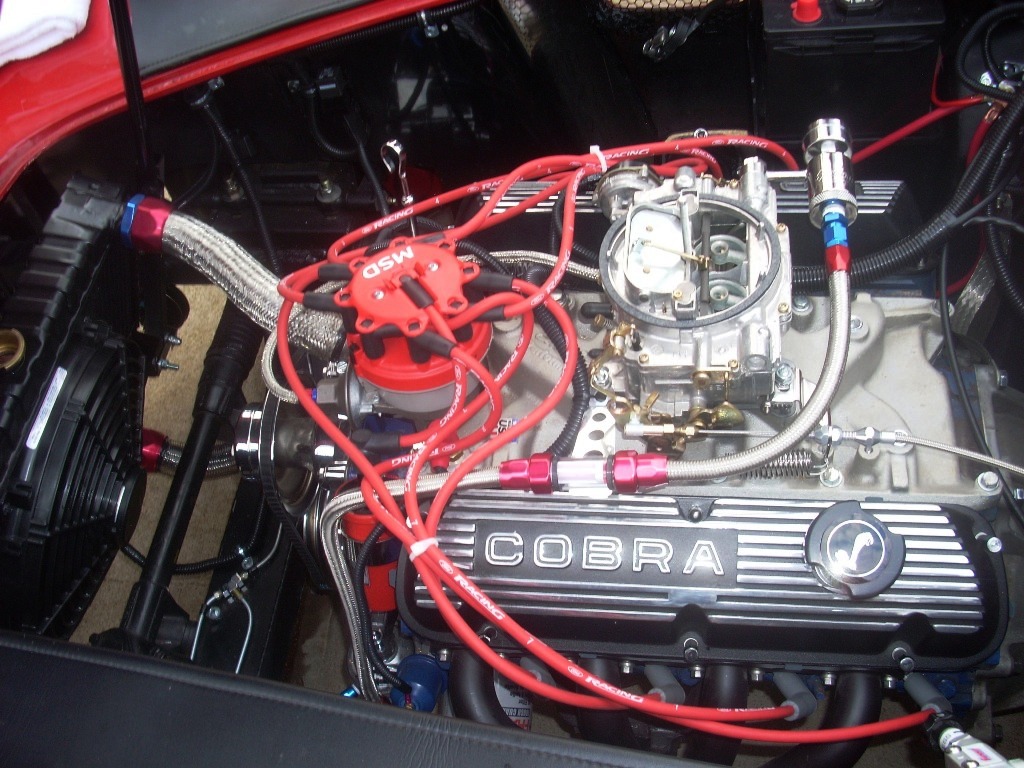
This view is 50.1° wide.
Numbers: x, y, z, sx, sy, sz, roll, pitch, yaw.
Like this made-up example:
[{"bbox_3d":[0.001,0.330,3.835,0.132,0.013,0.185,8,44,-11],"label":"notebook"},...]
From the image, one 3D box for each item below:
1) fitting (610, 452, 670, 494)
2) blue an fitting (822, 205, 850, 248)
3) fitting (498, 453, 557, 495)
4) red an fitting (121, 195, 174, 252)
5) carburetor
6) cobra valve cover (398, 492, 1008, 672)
[{"bbox_3d":[0.099,0.068,0.842,0.042,0.031,0.031,-2,53,15],"label":"fitting"},{"bbox_3d":[0.265,-0.128,0.893,0.021,0.021,0.036,1,54,10],"label":"blue an fitting"},{"bbox_3d":[0.011,0.071,0.864,0.042,0.031,0.031,-2,53,15],"label":"fitting"},{"bbox_3d":[-0.367,-0.162,1.105,0.041,0.054,0.056,9,55,0],"label":"red an fitting"},{"bbox_3d":[0.144,-0.082,0.898,0.168,0.113,0.215,1,54,10],"label":"carburetor"},{"bbox_3d":[0.142,0.150,0.876,0.497,0.080,0.145,1,79,10],"label":"cobra valve cover"}]

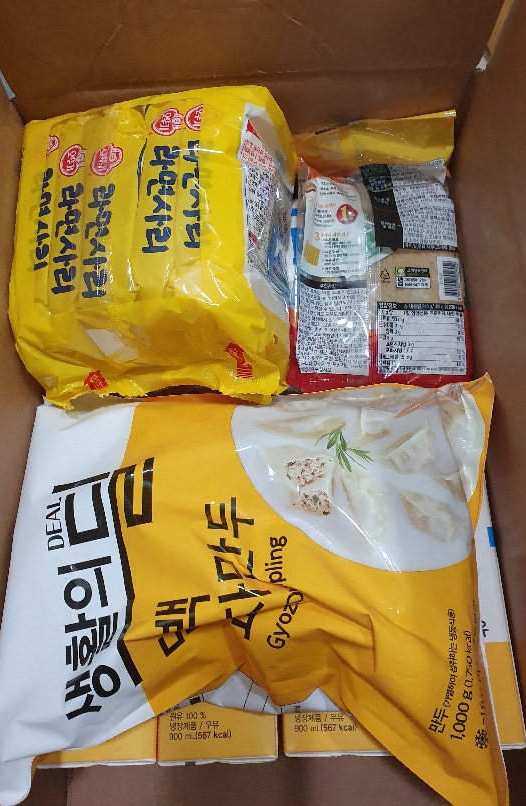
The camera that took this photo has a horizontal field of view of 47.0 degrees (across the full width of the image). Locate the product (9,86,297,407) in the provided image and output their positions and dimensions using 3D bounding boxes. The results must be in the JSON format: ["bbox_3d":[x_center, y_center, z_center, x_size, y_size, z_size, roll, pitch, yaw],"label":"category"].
[{"bbox_3d":[-0.070,-0.100,0.455,0.180,0.115,0.195,-3,72,2],"label":"product"}]

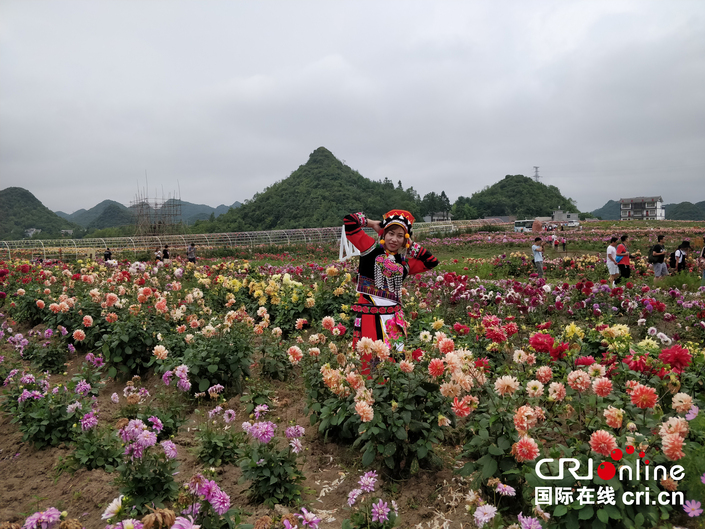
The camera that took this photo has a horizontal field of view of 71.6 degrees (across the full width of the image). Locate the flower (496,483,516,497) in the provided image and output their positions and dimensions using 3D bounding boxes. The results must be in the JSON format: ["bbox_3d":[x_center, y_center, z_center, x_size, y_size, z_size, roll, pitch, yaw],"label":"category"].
[{"bbox_3d":[0.709,1.035,2.250,0.092,0.055,0.092,1,4,8],"label":"flower"}]

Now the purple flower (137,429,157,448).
[{"bbox_3d":[-1.117,0.943,2.650,0.108,0.108,0.081,-2,4,-23],"label":"purple flower"}]

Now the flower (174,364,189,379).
[{"bbox_3d":[-1.294,0.810,3.700,0.106,0.106,0.085,0,3,0],"label":"flower"}]

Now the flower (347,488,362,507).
[{"bbox_3d":[0.009,1.025,2.150,0.050,0.085,0.085,22,-8,-32],"label":"flower"}]

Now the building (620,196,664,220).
[{"bbox_3d":[127.090,-24.320,215.000,8.500,10.800,15.800,-4,6,-43],"label":"building"}]

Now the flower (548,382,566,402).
[{"bbox_3d":[1.111,0.694,2.650,0.092,0.108,0.098,-3,5,-32],"label":"flower"}]

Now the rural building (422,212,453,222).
[{"bbox_3d":[26.079,-14.113,150.000,9.200,4.200,7.000,0,3,6],"label":"rural building"}]

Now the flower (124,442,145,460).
[{"bbox_3d":[-1.183,1.015,2.650,0.111,0.089,0.085,-1,3,-24],"label":"flower"}]

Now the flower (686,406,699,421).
[{"bbox_3d":[1.460,0.640,2.100,0.052,0.060,0.042,0,4,-5],"label":"flower"}]

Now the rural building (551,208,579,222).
[{"bbox_3d":[71.886,-16.453,168.000,9.112,4.800,8.000,0,3,9],"label":"rural building"}]

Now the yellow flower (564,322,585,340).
[{"bbox_3d":[1.612,0.487,3.550,0.145,0.131,0.123,2,5,25],"label":"yellow flower"}]

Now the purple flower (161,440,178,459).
[{"bbox_3d":[-0.989,1.004,2.650,0.075,0.100,0.087,2,3,29],"label":"purple flower"}]

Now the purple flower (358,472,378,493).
[{"bbox_3d":[0.077,1.043,2.350,0.096,0.106,0.085,0,4,2],"label":"purple flower"}]

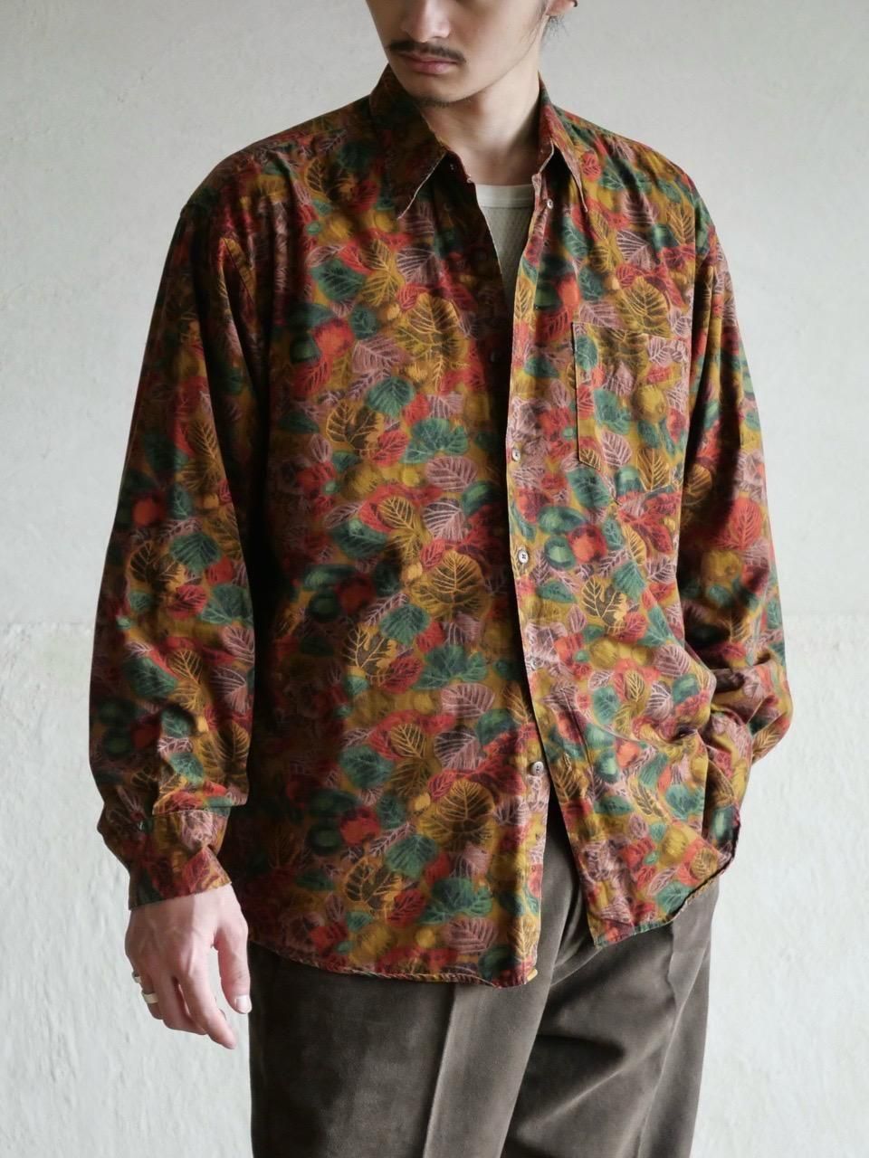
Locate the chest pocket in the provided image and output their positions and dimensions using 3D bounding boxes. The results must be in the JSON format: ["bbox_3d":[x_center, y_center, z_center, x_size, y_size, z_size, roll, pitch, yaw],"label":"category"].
[{"bbox_3d":[0.166,-0.139,2.930,0.122,0.148,0.025,-5,-1,-38],"label":"chest pocket"}]

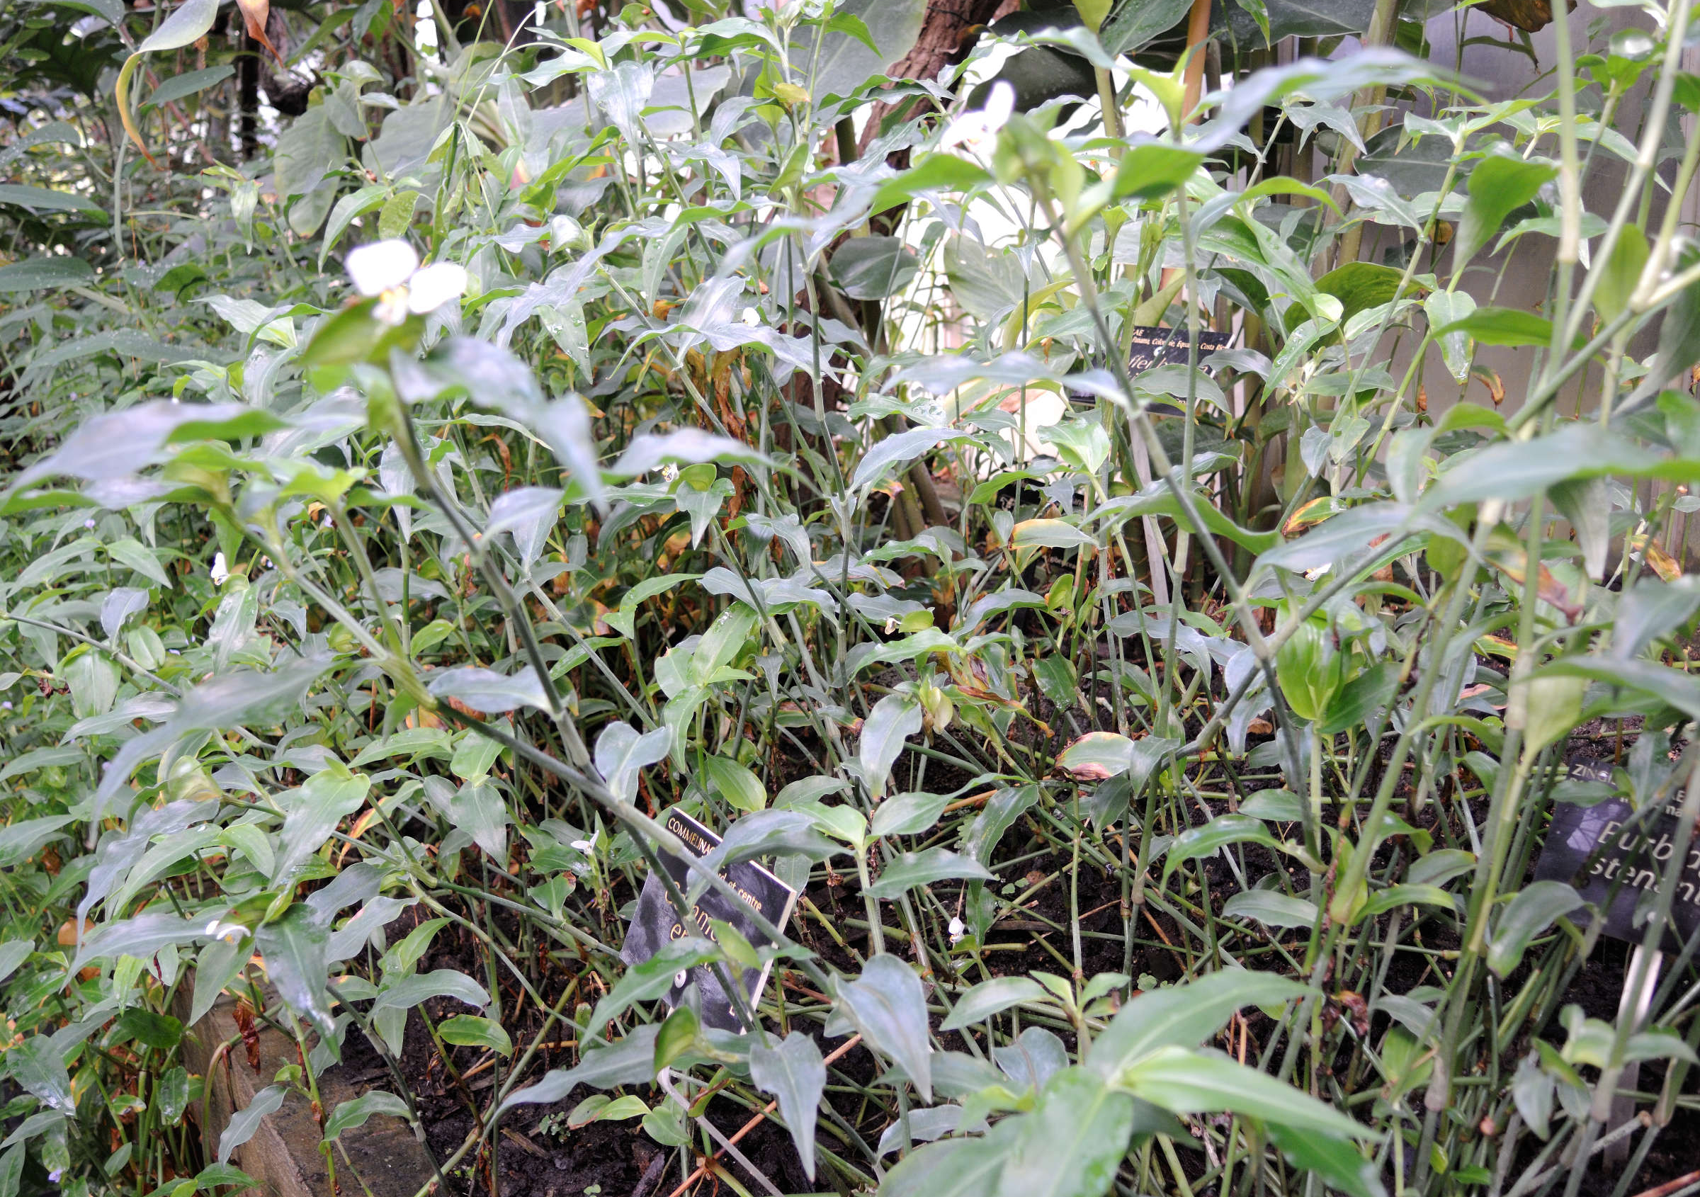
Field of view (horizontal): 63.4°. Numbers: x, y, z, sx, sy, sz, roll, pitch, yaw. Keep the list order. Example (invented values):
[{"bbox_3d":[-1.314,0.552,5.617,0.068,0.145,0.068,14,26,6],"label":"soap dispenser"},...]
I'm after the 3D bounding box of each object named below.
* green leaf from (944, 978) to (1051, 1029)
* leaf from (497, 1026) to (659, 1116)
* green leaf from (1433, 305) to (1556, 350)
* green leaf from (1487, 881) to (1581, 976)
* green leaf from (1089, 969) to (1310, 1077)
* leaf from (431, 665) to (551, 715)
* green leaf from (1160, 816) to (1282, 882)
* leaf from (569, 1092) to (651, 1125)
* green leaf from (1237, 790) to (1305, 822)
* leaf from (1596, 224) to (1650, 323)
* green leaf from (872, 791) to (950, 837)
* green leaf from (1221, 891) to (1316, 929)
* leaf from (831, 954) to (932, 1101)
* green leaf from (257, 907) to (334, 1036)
[{"bbox_3d":[0.078,0.215,0.728,0.059,0.011,0.024,-15,42,-12],"label":"green leaf"},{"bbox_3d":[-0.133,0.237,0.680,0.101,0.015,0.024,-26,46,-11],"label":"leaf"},{"bbox_3d":[0.237,-0.099,0.503,0.050,0.022,0.010,-5,58,9],"label":"green leaf"},{"bbox_3d":[0.303,0.146,0.610,0.067,0.017,0.021,-25,39,-27],"label":"green leaf"},{"bbox_3d":[0.146,0.175,0.575,0.108,0.017,0.028,-14,38,-22],"label":"green leaf"},{"bbox_3d":[-0.159,0.041,0.610,0.056,0.010,0.024,6,48,12],"label":"leaf"},{"bbox_3d":[0.203,0.136,0.750,0.074,0.028,0.022,-9,32,-16],"label":"green leaf"},{"bbox_3d":[-0.126,0.266,0.717,0.042,0.009,0.017,-14,41,-18],"label":"leaf"},{"bbox_3d":[0.263,0.129,0.850,0.058,0.012,0.023,10,33,-20],"label":"green leaf"},{"bbox_3d":[0.343,-0.143,0.610,0.026,0.057,0.015,24,-21,-10],"label":"leaf"},{"bbox_3d":[0.036,0.123,0.781,0.050,0.011,0.024,-16,40,-23],"label":"green leaf"},{"bbox_3d":[0.242,0.179,0.790,0.067,0.012,0.024,10,38,-17],"label":"green leaf"},{"bbox_3d":[0.014,0.187,0.599,0.033,0.069,0.016,-28,-18,-9],"label":"leaf"},{"bbox_3d":[-0.241,0.164,0.599,0.029,0.062,0.014,-24,-18,-9],"label":"green leaf"}]

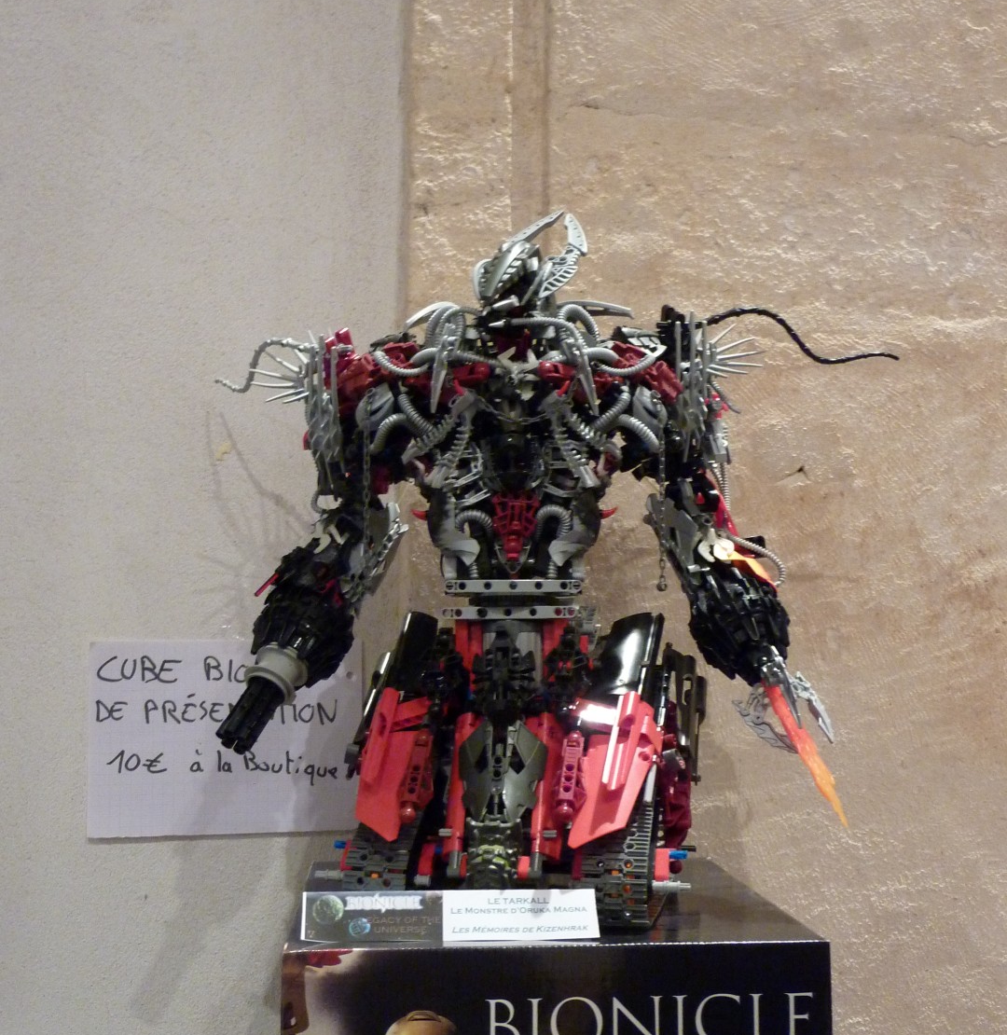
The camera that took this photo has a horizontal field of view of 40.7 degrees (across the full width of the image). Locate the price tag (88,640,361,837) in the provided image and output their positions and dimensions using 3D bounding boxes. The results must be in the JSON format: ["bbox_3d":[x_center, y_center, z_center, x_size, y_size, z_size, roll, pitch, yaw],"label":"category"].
[{"bbox_3d":[-0.215,0.171,1.058,0.210,0.149,0.002,0,-5,-8],"label":"price tag"}]

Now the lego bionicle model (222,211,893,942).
[{"bbox_3d":[0.031,0.029,0.870,0.433,0.442,0.230,-1,-6,12],"label":"lego bionicle model"}]

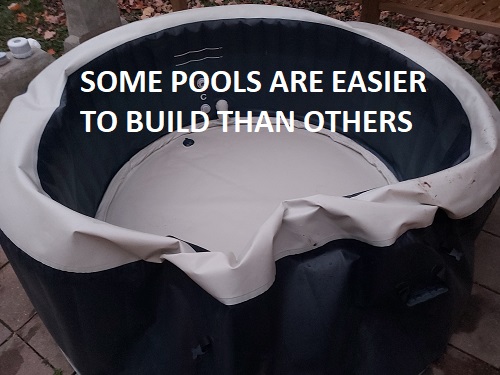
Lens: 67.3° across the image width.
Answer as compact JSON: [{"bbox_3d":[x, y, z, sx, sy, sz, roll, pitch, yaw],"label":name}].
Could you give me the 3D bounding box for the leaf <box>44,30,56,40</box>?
[{"bbox_3d":[-1.705,-1.299,3.209,0.115,0.044,0.117,-21,48,-19],"label":"leaf"}]

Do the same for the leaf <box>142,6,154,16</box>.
[{"bbox_3d":[-0.972,-1.685,3.596,0.122,0.049,0.121,-11,46,-10],"label":"leaf"}]

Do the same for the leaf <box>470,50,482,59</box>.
[{"bbox_3d":[1.758,-1.032,2.914,0.106,0.030,0.113,24,49,22],"label":"leaf"}]

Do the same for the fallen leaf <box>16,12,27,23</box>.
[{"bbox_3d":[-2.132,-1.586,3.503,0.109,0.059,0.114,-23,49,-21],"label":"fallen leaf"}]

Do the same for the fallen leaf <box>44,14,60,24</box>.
[{"bbox_3d":[-1.822,-1.550,3.465,0.167,0.046,0.143,-20,48,-19],"label":"fallen leaf"}]

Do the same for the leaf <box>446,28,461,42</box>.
[{"bbox_3d":[1.717,-1.282,3.168,0.133,0.070,0.126,21,48,20],"label":"leaf"}]

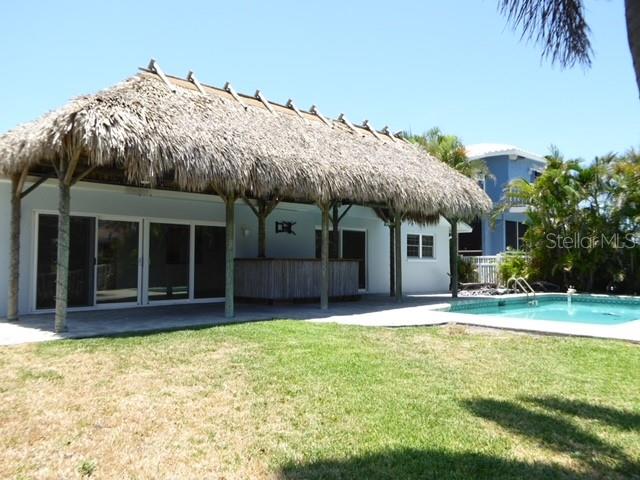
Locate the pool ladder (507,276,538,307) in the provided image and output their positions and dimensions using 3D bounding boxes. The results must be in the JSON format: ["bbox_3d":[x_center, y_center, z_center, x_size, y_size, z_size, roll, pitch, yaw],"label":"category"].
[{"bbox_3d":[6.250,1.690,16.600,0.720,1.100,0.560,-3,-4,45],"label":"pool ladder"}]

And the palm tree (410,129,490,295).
[{"bbox_3d":[5.024,-1.236,20.944,3.500,6.300,3.500,-1,-3,12],"label":"palm tree"}]

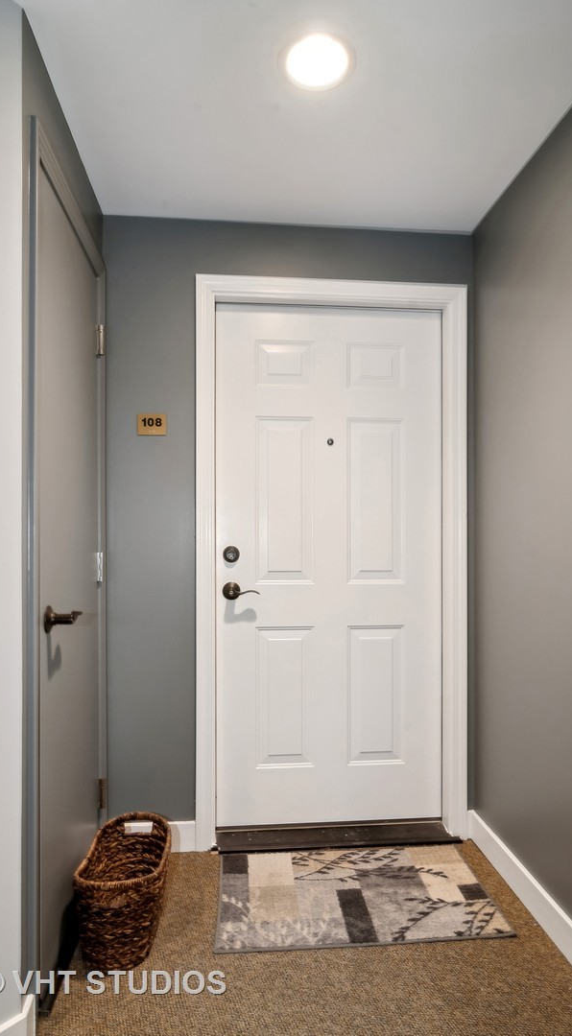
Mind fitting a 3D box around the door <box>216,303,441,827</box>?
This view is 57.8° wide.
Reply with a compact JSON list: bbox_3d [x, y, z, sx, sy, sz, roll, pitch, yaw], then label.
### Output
[{"bbox_3d":[0.175,0.175,2.040,0.905,2.020,0.045,0,0,-5],"label":"door"}]

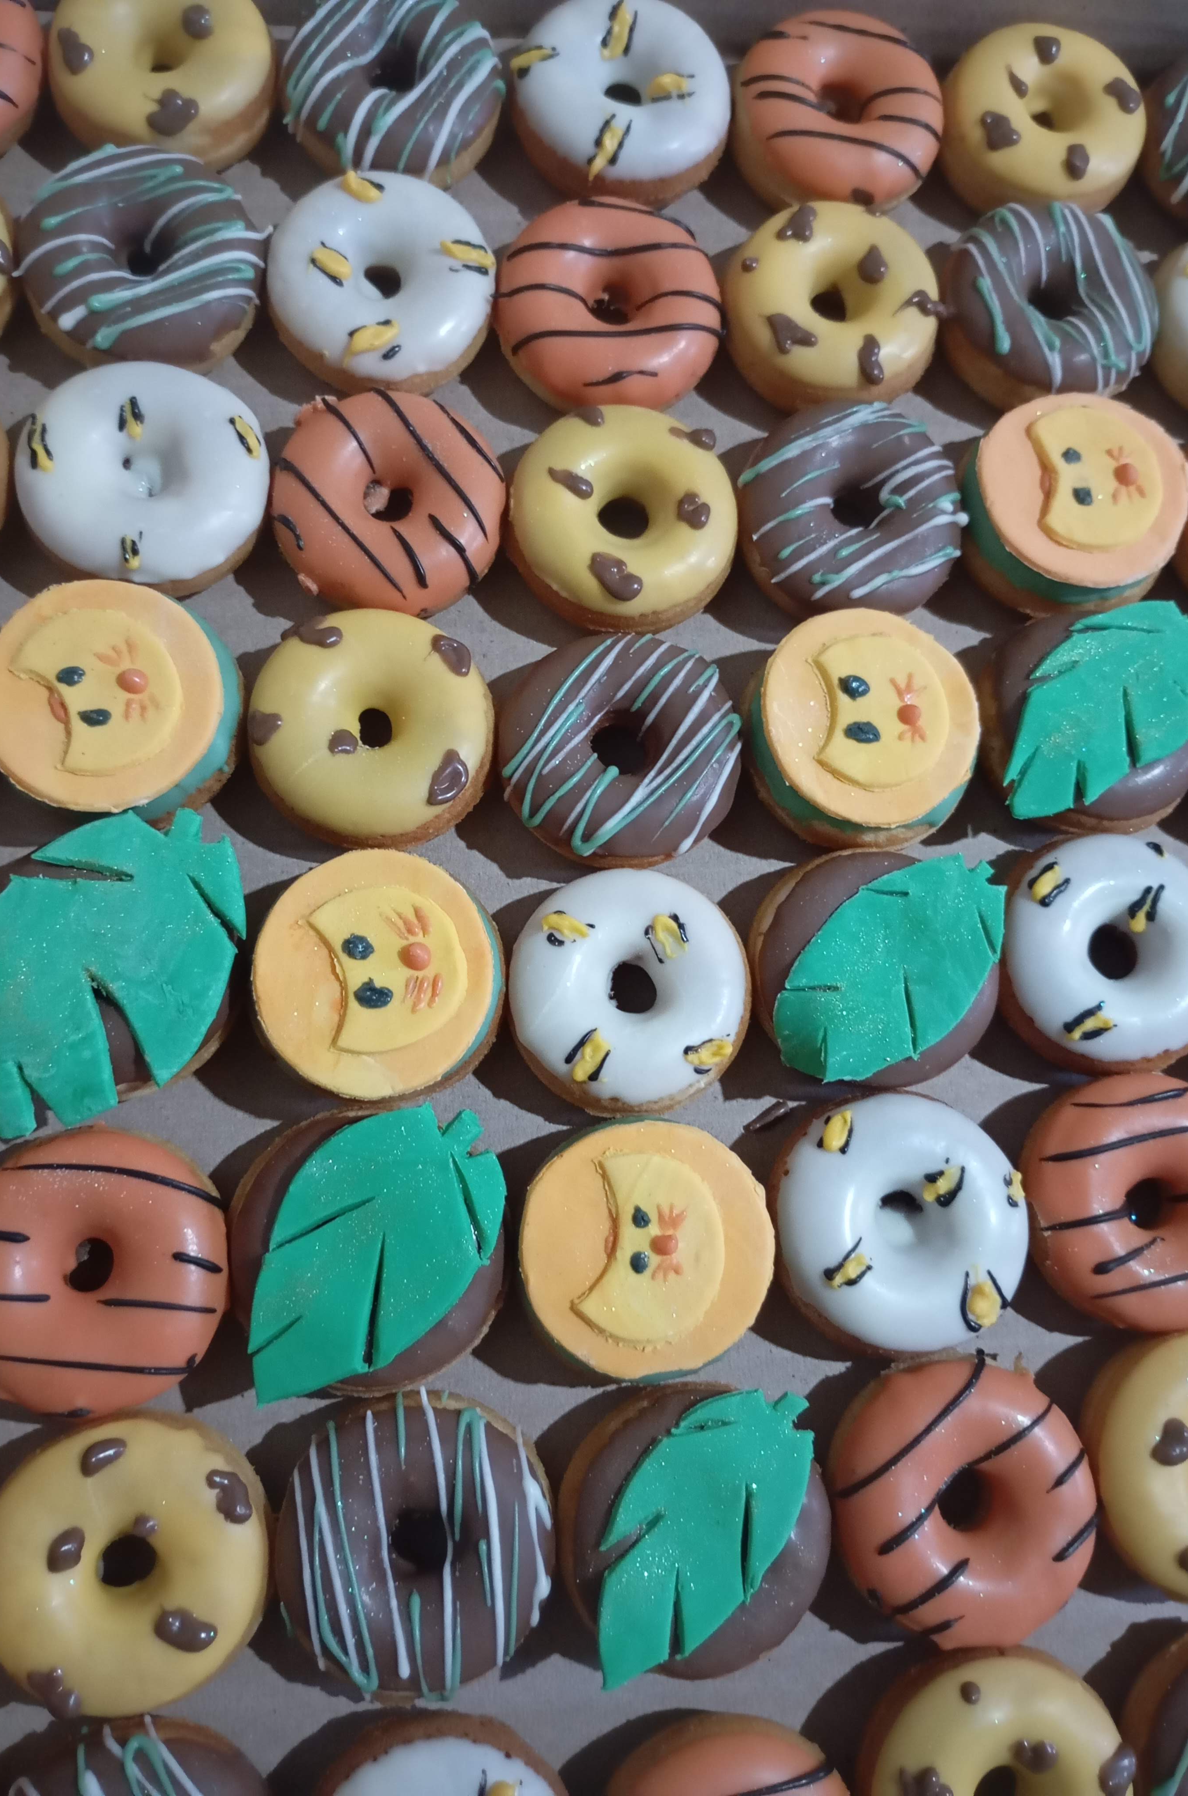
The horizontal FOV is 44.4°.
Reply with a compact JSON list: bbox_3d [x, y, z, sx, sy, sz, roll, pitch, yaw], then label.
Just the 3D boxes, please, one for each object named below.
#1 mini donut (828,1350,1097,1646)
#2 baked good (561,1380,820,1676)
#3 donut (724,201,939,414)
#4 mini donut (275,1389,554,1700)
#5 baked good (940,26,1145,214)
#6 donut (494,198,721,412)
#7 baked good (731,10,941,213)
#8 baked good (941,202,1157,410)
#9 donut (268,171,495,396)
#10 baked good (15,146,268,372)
[{"bbox_3d":[0.080,0.129,0.315,0.059,0.021,0.059,2,76,-6],"label":"mini donut"},{"bbox_3d":[0.022,0.137,0.317,0.059,0.027,0.059,2,76,-7],"label":"baked good"},{"bbox_3d":[0.062,-0.154,0.379,0.056,0.023,0.056,0,75,-8],"label":"donut"},{"bbox_3d":[-0.038,0.137,0.311,0.060,0.025,0.060,2,76,-7],"label":"mini donut"},{"bbox_3d":[0.125,-0.216,0.405,0.056,0.023,0.056,0,75,-8],"label":"baked good"},{"bbox_3d":[0.004,-0.158,0.389,0.060,0.025,0.060,2,76,-7],"label":"donut"},{"bbox_3d":[0.066,-0.216,0.398,0.057,0.021,0.057,2,76,-6],"label":"baked good"},{"bbox_3d":[0.123,-0.159,0.390,0.058,0.021,0.058,2,76,-6],"label":"baked good"},{"bbox_3d":[-0.056,-0.161,0.382,0.060,0.025,0.060,2,76,-7],"label":"donut"},{"bbox_3d":[-0.116,-0.165,0.376,0.061,0.025,0.061,2,76,-7],"label":"baked good"}]

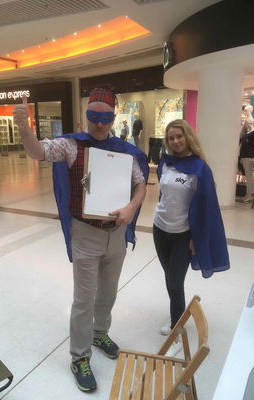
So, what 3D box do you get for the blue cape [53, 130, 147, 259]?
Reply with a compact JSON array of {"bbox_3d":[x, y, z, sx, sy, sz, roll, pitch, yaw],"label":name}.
[{"bbox_3d":[-0.165,-0.019,2.192,0.560,0.850,0.350,-5,13,-22],"label":"blue cape"}]

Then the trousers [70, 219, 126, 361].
[{"bbox_3d":[-0.200,0.583,2.247,0.380,0.980,0.340,-6,13,-27],"label":"trousers"}]

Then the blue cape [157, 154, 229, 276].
[{"bbox_3d":[0.460,0.095,2.431,0.460,0.860,0.350,5,13,24],"label":"blue cape"}]

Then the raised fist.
[{"bbox_3d":[-0.515,-0.440,1.665,0.080,0.155,0.100,-3,12,-15],"label":"raised fist"}]

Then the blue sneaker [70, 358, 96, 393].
[{"bbox_3d":[-0.282,1.099,2.181,0.110,0.115,0.290,-5,13,-23],"label":"blue sneaker"}]

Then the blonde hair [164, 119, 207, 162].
[{"bbox_3d":[0.400,-0.404,2.286,0.265,0.285,0.230,2,12,12],"label":"blonde hair"}]

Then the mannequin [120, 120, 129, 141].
[{"bbox_3d":[-0.080,-2.476,14.296,0.480,1.800,0.320,0,12,0],"label":"mannequin"}]

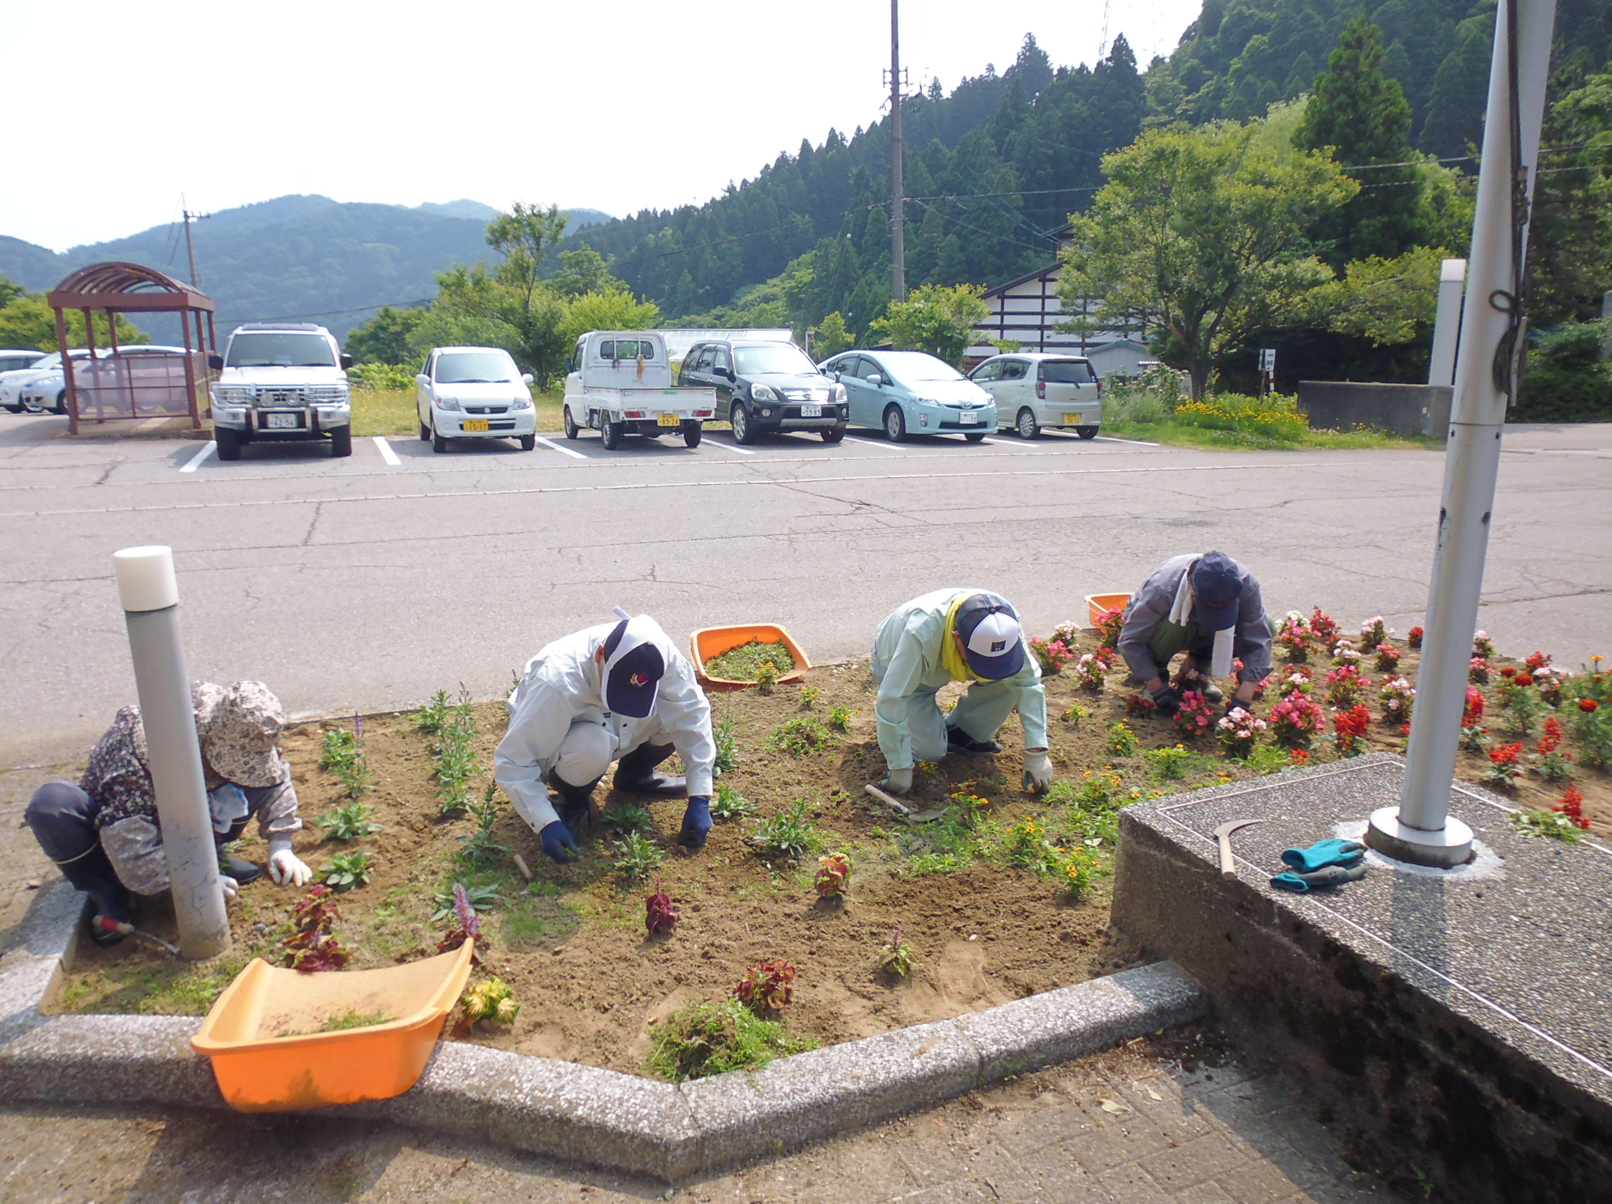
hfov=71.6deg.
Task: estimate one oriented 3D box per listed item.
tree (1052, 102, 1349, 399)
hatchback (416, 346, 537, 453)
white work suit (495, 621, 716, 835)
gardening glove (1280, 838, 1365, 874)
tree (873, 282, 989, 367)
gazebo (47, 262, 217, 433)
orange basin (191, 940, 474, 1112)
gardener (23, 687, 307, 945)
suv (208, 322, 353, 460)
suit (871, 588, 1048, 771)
[{"bbox_3d":[9.729,-8.024,27.173,6.700,6.800,6.200,0,13,0],"label":"tree"},{"bbox_3d":[-5.083,-3.167,17.115,1.490,1.530,3.395,-5,15,-23],"label":"hatchback"},{"bbox_3d":[-0.691,0.378,3.868,0.680,0.760,0.780,-6,14,-24],"label":"white work suit"},{"bbox_3d":[1.376,0.665,2.966,0.225,0.055,0.105,-4,14,-16],"label":"gardening glove"},{"bbox_3d":[2.792,-5.739,25.358,2.650,2.900,2.600,0,13,0],"label":"tree"},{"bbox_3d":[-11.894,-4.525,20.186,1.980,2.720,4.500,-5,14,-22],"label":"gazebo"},{"bbox_3d":[-1.044,0.940,2.545,0.530,0.210,0.440,-3,13,-12],"label":"orange basin"},{"bbox_3d":[-1.851,0.551,3.313,0.700,0.670,0.620,11,17,39],"label":"gardener"},{"bbox_3d":[-7.860,-3.260,16.850,1.820,1.860,4.650,-5,14,-22],"label":"suv"},{"bbox_3d":[0.599,0.263,4.416,0.640,0.740,0.780,-7,15,-26],"label":"suit"}]

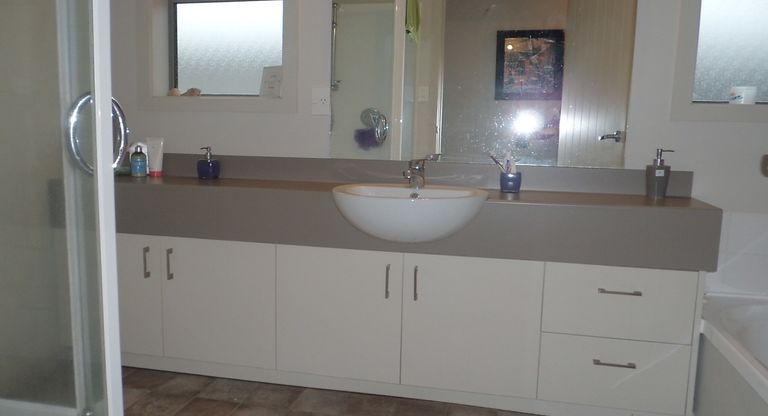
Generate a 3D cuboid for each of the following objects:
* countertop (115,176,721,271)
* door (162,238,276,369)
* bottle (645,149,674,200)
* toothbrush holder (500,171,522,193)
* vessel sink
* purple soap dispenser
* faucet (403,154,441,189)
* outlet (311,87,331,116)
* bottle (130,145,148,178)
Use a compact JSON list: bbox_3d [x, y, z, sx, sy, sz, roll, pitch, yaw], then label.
[{"bbox_3d":[-0.118,0.023,2.293,2.600,0.211,0.380,3,9,12],"label":"countertop"},{"bbox_3d":[-0.687,0.389,2.321,0.516,0.540,0.020,3,9,12],"label":"door"},{"bbox_3d":[1.037,-0.127,2.087,0.102,0.185,0.082,3,9,12],"label":"bottle"},{"bbox_3d":[0.514,-0.105,2.229,0.080,0.083,0.080,3,9,12],"label":"toothbrush holder"},{"bbox_3d":[0.092,0.031,2.048,0.573,0.183,0.405,3,9,12],"label":"vessel sink"},{"bbox_3d":[-0.798,-0.204,2.522,0.096,0.146,0.096,3,9,12],"label":"purple soap dispenser"},{"bbox_3d":[0.144,-0.143,2.137,0.145,0.136,0.140,3,9,12],"label":"faucet"},{"bbox_3d":[-0.277,-0.472,2.456,0.085,0.116,0.012,3,9,12],"label":"outlet"},{"bbox_3d":[-1.147,-0.220,2.585,0.071,0.145,0.062,3,9,12],"label":"bottle"}]

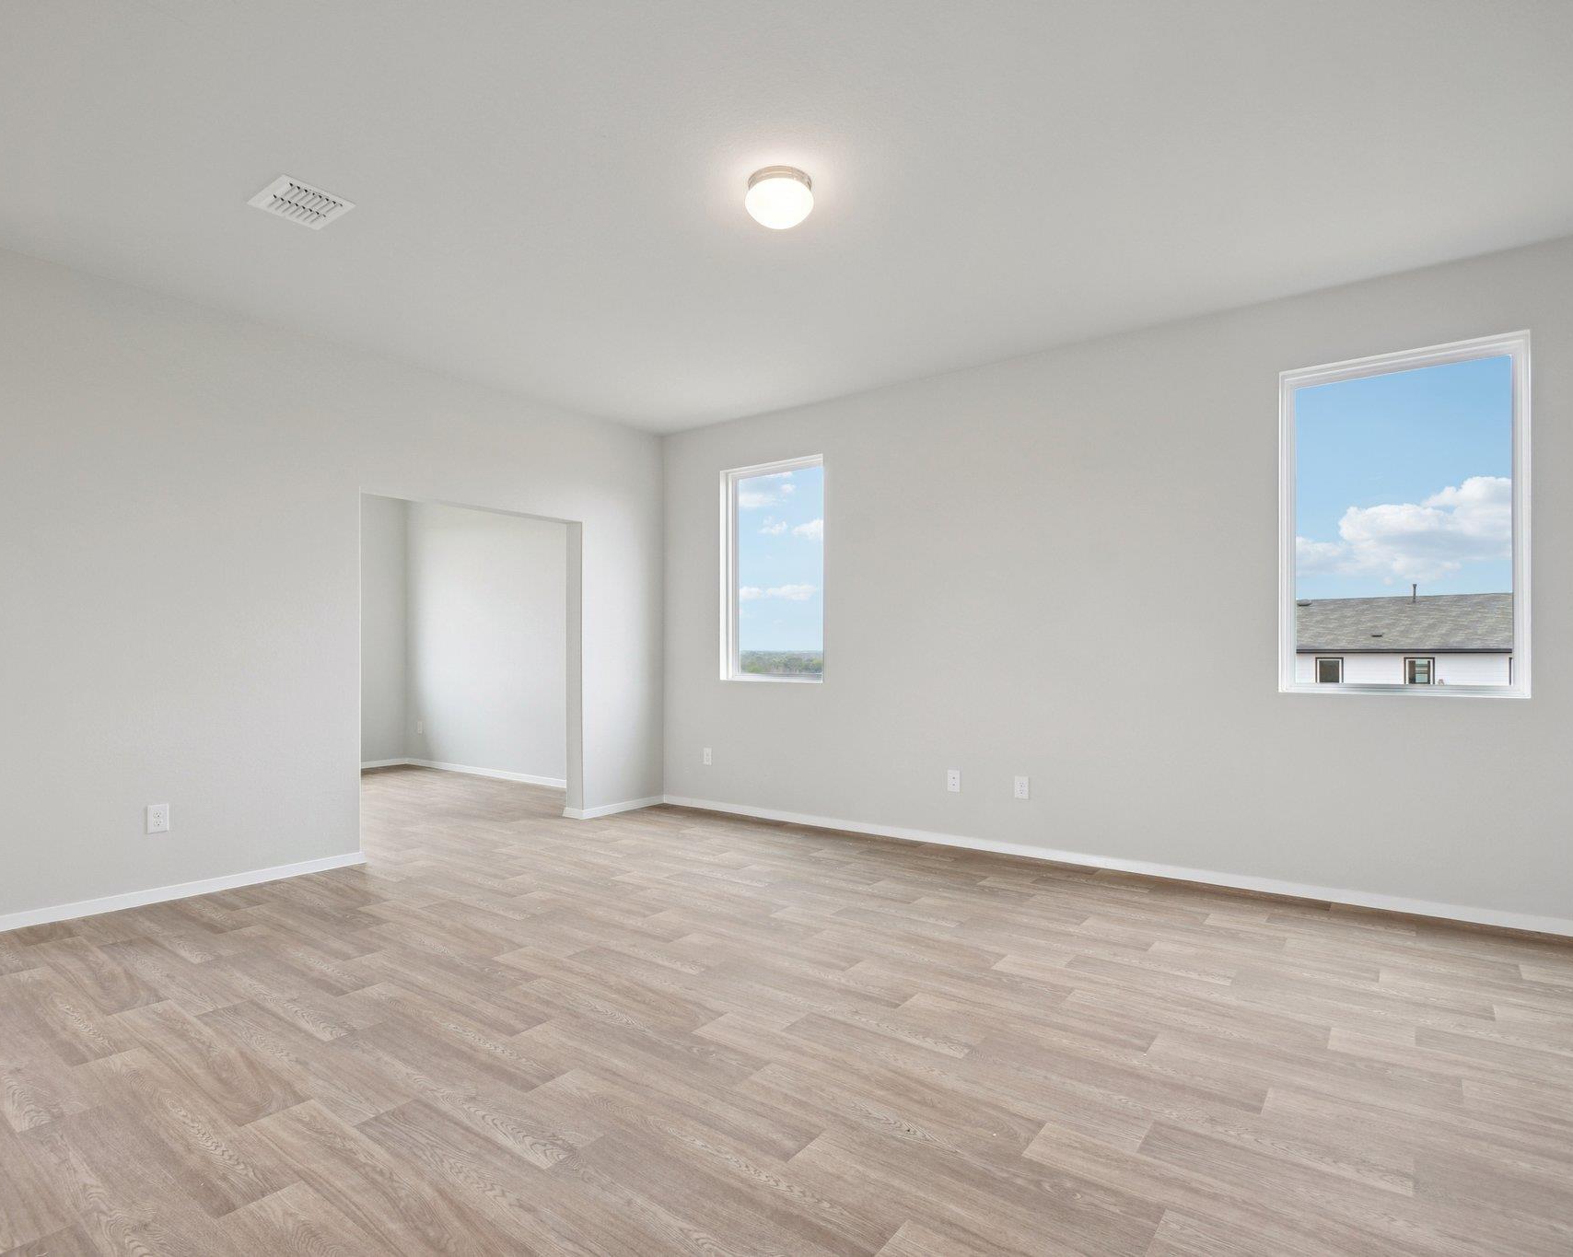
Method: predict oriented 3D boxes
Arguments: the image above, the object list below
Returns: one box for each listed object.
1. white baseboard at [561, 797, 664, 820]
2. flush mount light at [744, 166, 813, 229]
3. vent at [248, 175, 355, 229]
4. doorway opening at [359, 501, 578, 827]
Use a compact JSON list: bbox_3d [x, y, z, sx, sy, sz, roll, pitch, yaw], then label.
[{"bbox_3d":[-1.201,1.249,5.556,0.170,0.064,0.717,-2,-3,38],"label":"white baseboard"},{"bbox_3d":[-0.022,-1.505,2.782,0.242,0.128,0.242,0,-2,0],"label":"flush mount light"},{"bbox_3d":[-1.789,-1.555,2.901,0.293,0.020,0.238,-2,-3,38],"label":"vent"},{"bbox_3d":[-1.848,0.268,4.744,0.160,1.966,1.422,-2,-3,38],"label":"doorway opening"}]

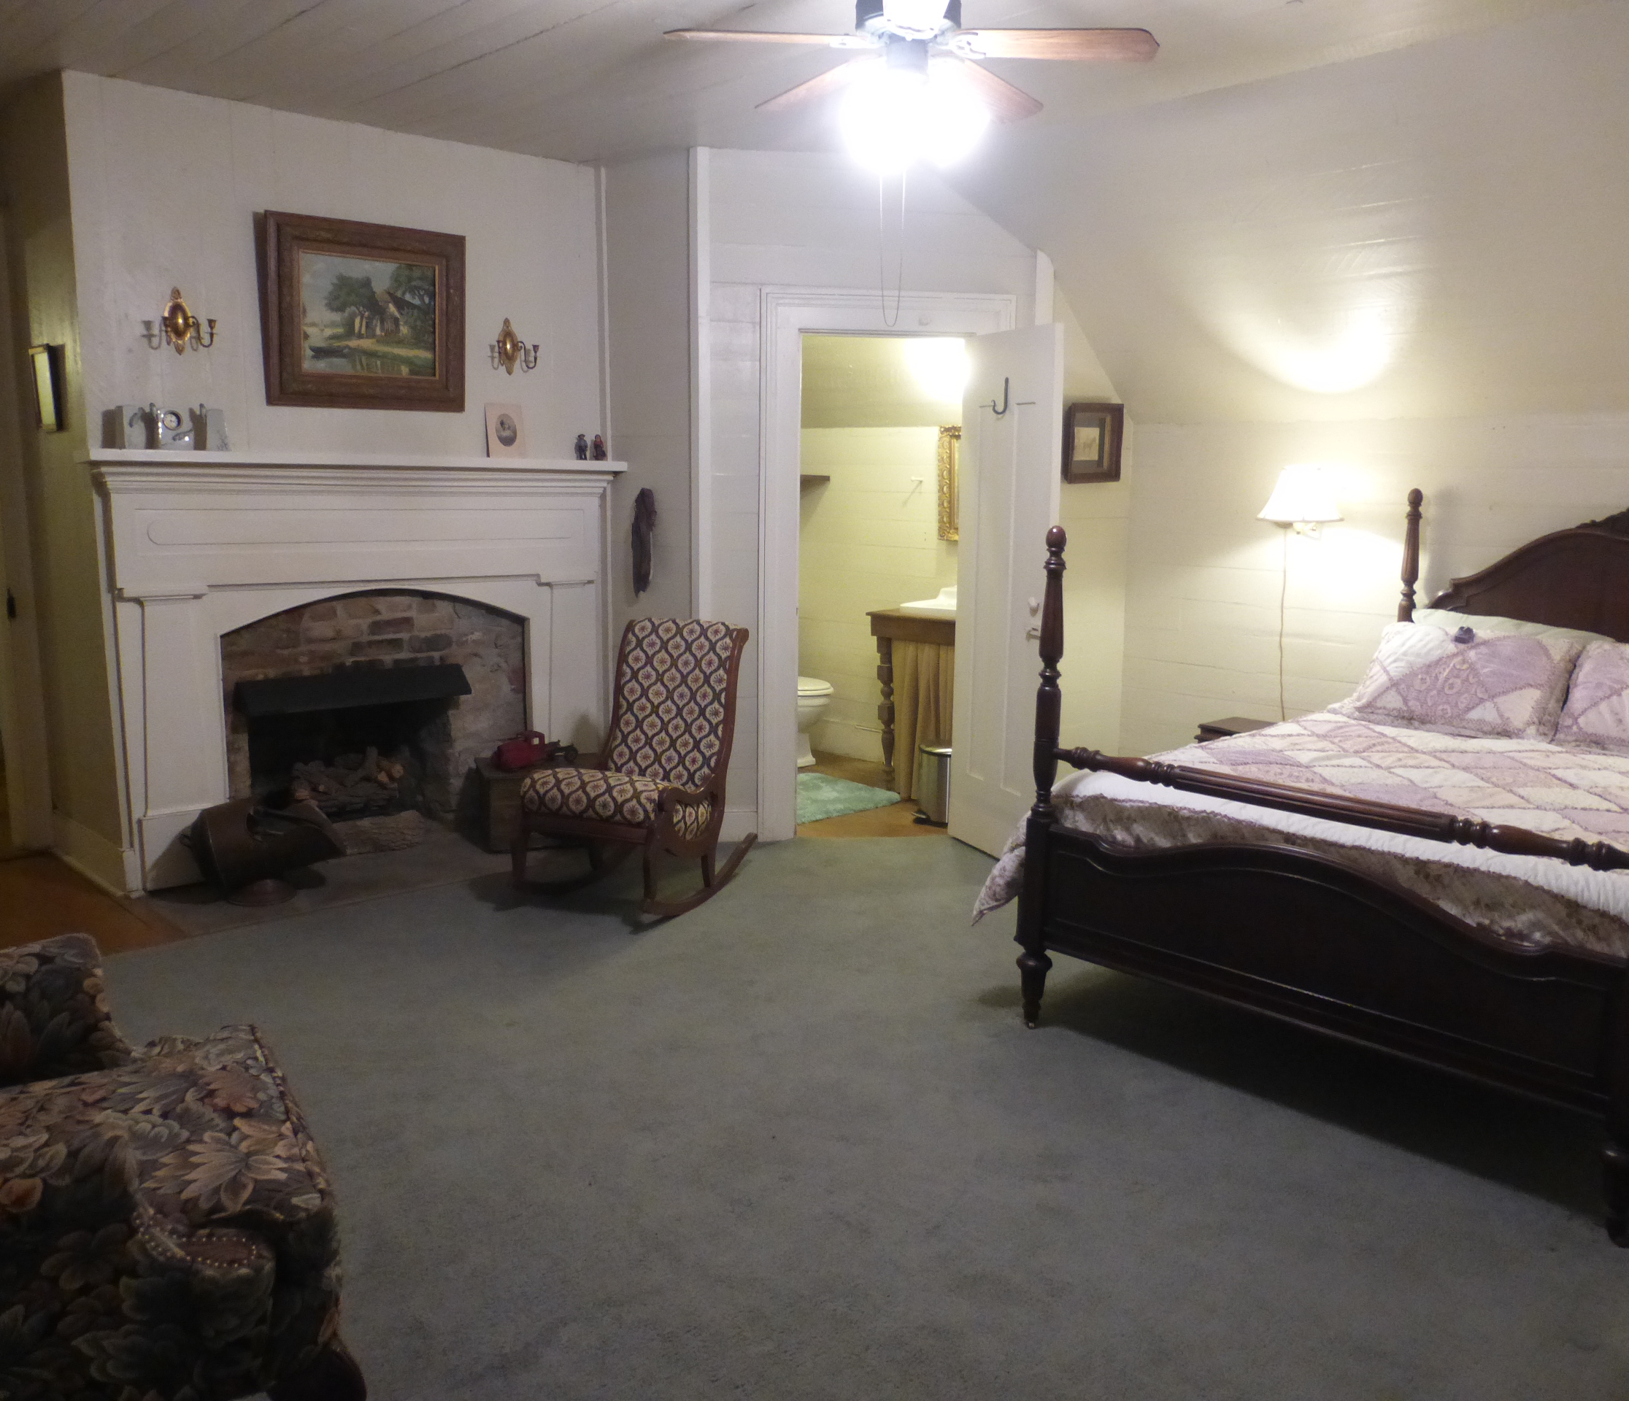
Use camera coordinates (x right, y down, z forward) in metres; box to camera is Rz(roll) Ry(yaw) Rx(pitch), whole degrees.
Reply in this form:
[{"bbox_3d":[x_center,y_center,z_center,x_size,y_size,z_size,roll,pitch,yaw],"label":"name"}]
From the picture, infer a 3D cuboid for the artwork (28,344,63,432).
[{"bbox_3d":[-2.663,-1.075,4.674,0.030,0.288,0.245,-8,12,-42],"label":"artwork"}]

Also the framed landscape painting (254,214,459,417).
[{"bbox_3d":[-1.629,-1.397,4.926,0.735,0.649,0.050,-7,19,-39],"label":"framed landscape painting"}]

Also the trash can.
[{"bbox_3d":[0.555,0.363,5.734,0.270,0.315,0.235,-5,10,-33],"label":"trash can"}]

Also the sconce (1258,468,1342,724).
[{"bbox_3d":[1.786,-0.381,5.059,0.310,0.990,0.310,-8,12,-42],"label":"sconce"}]

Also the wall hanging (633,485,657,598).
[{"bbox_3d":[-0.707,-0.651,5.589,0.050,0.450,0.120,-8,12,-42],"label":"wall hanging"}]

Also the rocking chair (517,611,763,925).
[{"bbox_3d":[-0.625,0.199,4.880,0.568,0.928,0.801,6,11,28],"label":"rocking chair"}]

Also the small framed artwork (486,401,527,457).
[{"bbox_3d":[-1.226,-1.071,5.372,0.161,0.218,0.020,-8,4,-42],"label":"small framed artwork"}]

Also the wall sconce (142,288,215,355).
[{"bbox_3d":[-2.102,-1.269,4.498,0.200,0.215,0.106,-8,12,-42],"label":"wall sconce"}]

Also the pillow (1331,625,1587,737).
[{"bbox_3d":[2.118,-0.062,4.457,0.670,0.420,0.150,10,-30,46],"label":"pillow"}]

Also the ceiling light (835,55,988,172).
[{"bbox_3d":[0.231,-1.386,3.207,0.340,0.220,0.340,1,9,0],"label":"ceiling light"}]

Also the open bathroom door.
[{"bbox_3d":[0.713,-0.380,5.128,0.038,1.996,0.613,-4,10,-25],"label":"open bathroom door"}]

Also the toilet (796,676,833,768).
[{"bbox_3d":[-0.212,-0.051,6.924,0.430,0.750,0.700,-8,13,-43],"label":"toilet"}]

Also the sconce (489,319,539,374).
[{"bbox_3d":[-1.181,-1.400,5.330,0.200,0.215,0.106,-8,12,-42],"label":"sconce"}]

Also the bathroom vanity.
[{"bbox_3d":[0.708,0.037,6.173,0.507,0.852,0.862,-8,13,-43],"label":"bathroom vanity"}]

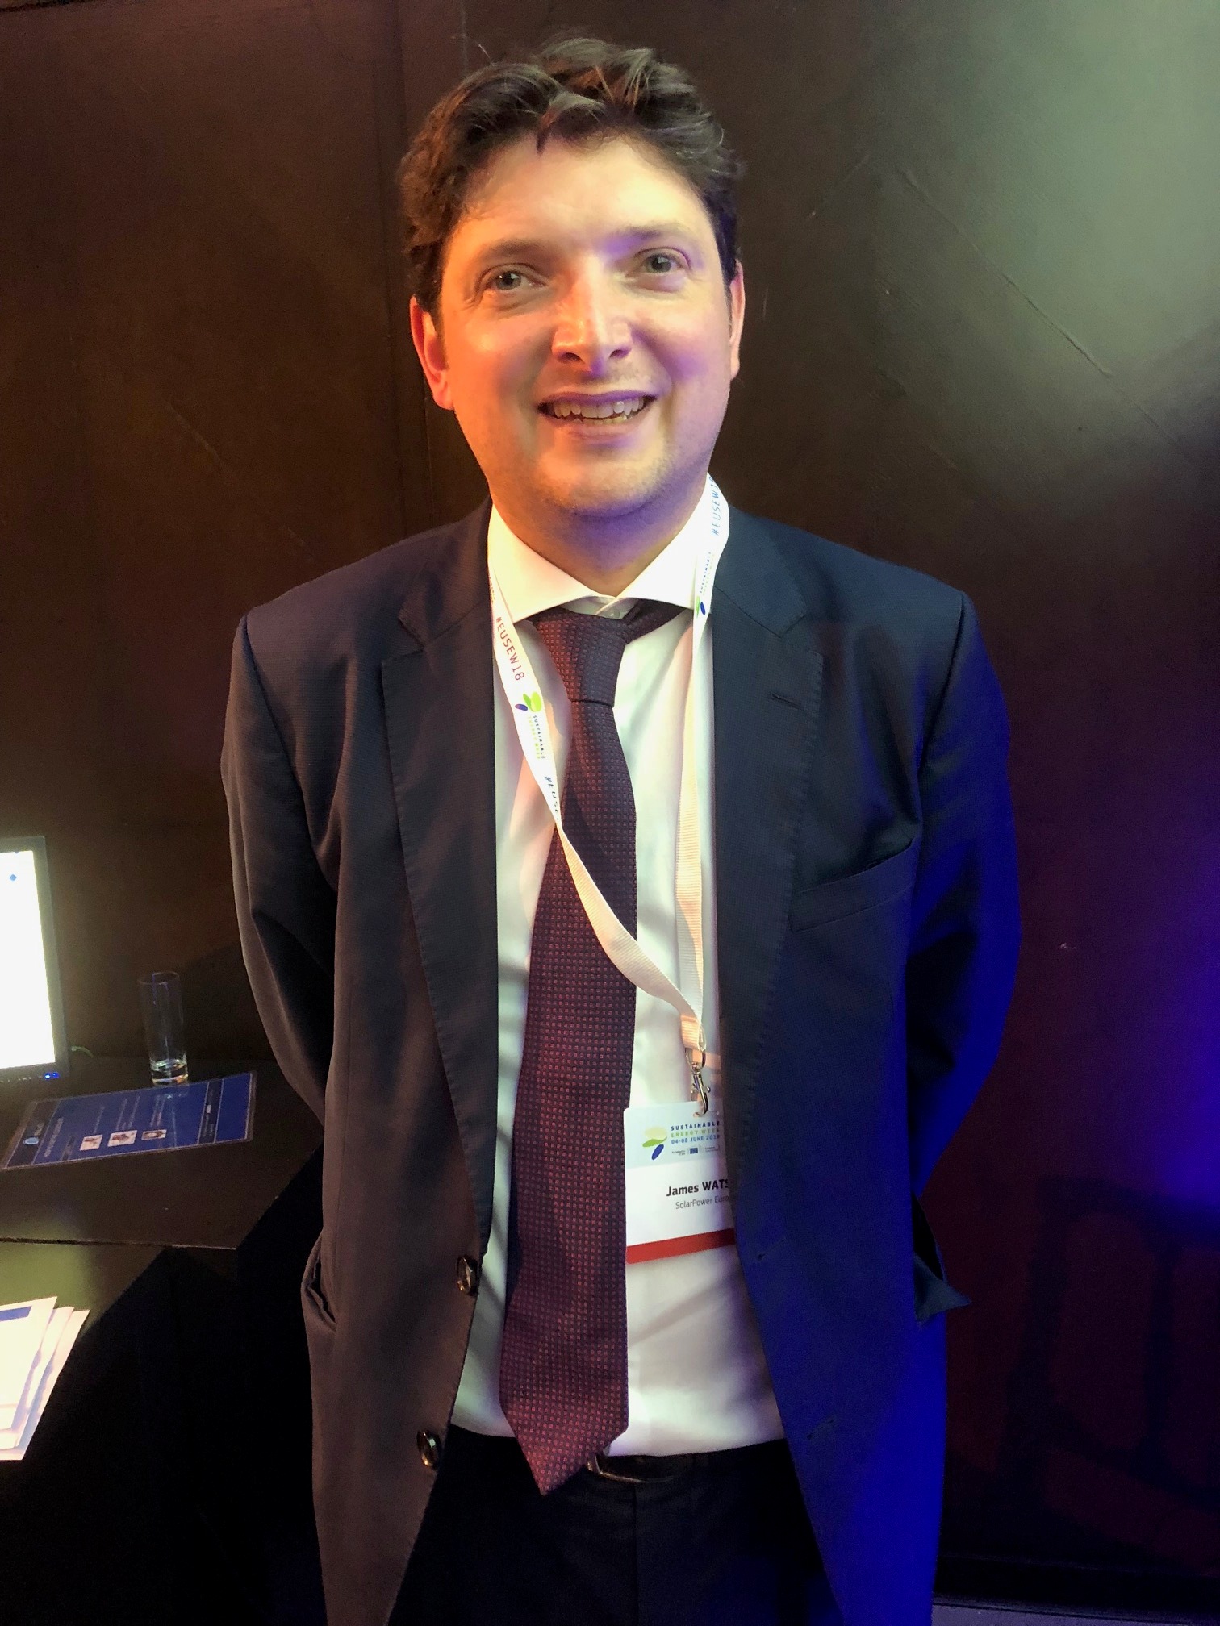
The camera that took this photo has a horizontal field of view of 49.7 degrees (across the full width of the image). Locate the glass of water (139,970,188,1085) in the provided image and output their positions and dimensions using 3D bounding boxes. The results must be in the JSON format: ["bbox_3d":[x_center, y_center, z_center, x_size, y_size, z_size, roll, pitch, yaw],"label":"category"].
[{"bbox_3d":[-0.629,0.305,1.855,0.058,0.150,0.058,-3,11,0],"label":"glass of water"}]

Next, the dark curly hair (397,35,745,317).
[{"bbox_3d":[-0.021,-0.309,0.705,0.188,0.175,0.205,-6,11,-4],"label":"dark curly hair"}]

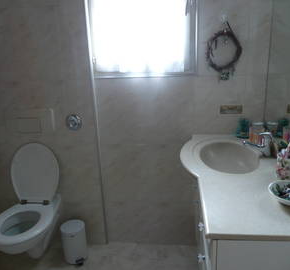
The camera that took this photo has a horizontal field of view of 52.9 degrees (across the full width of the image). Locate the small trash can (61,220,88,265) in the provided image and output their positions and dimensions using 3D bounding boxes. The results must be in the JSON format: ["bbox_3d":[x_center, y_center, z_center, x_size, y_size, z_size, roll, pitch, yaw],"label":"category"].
[{"bbox_3d":[-0.503,0.779,2.112,0.168,0.256,0.187,-11,17,-28],"label":"small trash can"}]

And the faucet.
[{"bbox_3d":[0.598,0.050,1.532,0.170,0.126,0.050,-1,15,5],"label":"faucet"}]

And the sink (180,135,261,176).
[{"bbox_3d":[0.405,0.173,1.632,0.410,0.160,0.660,-1,15,5],"label":"sink"}]

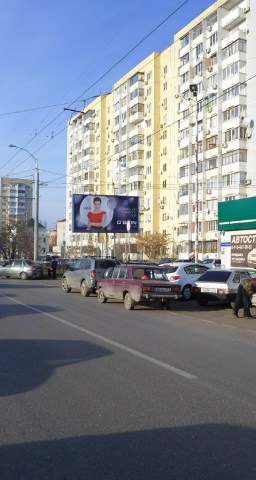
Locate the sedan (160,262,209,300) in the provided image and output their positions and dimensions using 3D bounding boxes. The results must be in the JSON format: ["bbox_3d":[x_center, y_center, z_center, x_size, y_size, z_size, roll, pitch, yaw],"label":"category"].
[{"bbox_3d":[2.684,1.740,20.197,1.770,1.490,4.280,-1,-3,39],"label":"sedan"}]

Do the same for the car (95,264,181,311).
[{"bbox_3d":[0.260,1.660,16.500,1.620,1.450,4.100,1,-2,-24],"label":"car"}]

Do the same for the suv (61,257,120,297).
[{"bbox_3d":[-1.612,1.630,21.157,1.740,1.700,4.200,1,-2,-26],"label":"suv"}]

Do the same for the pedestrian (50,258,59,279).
[{"bbox_3d":[-5.650,2.200,35.400,0.380,1.670,0.500,1,-2,-30],"label":"pedestrian"}]

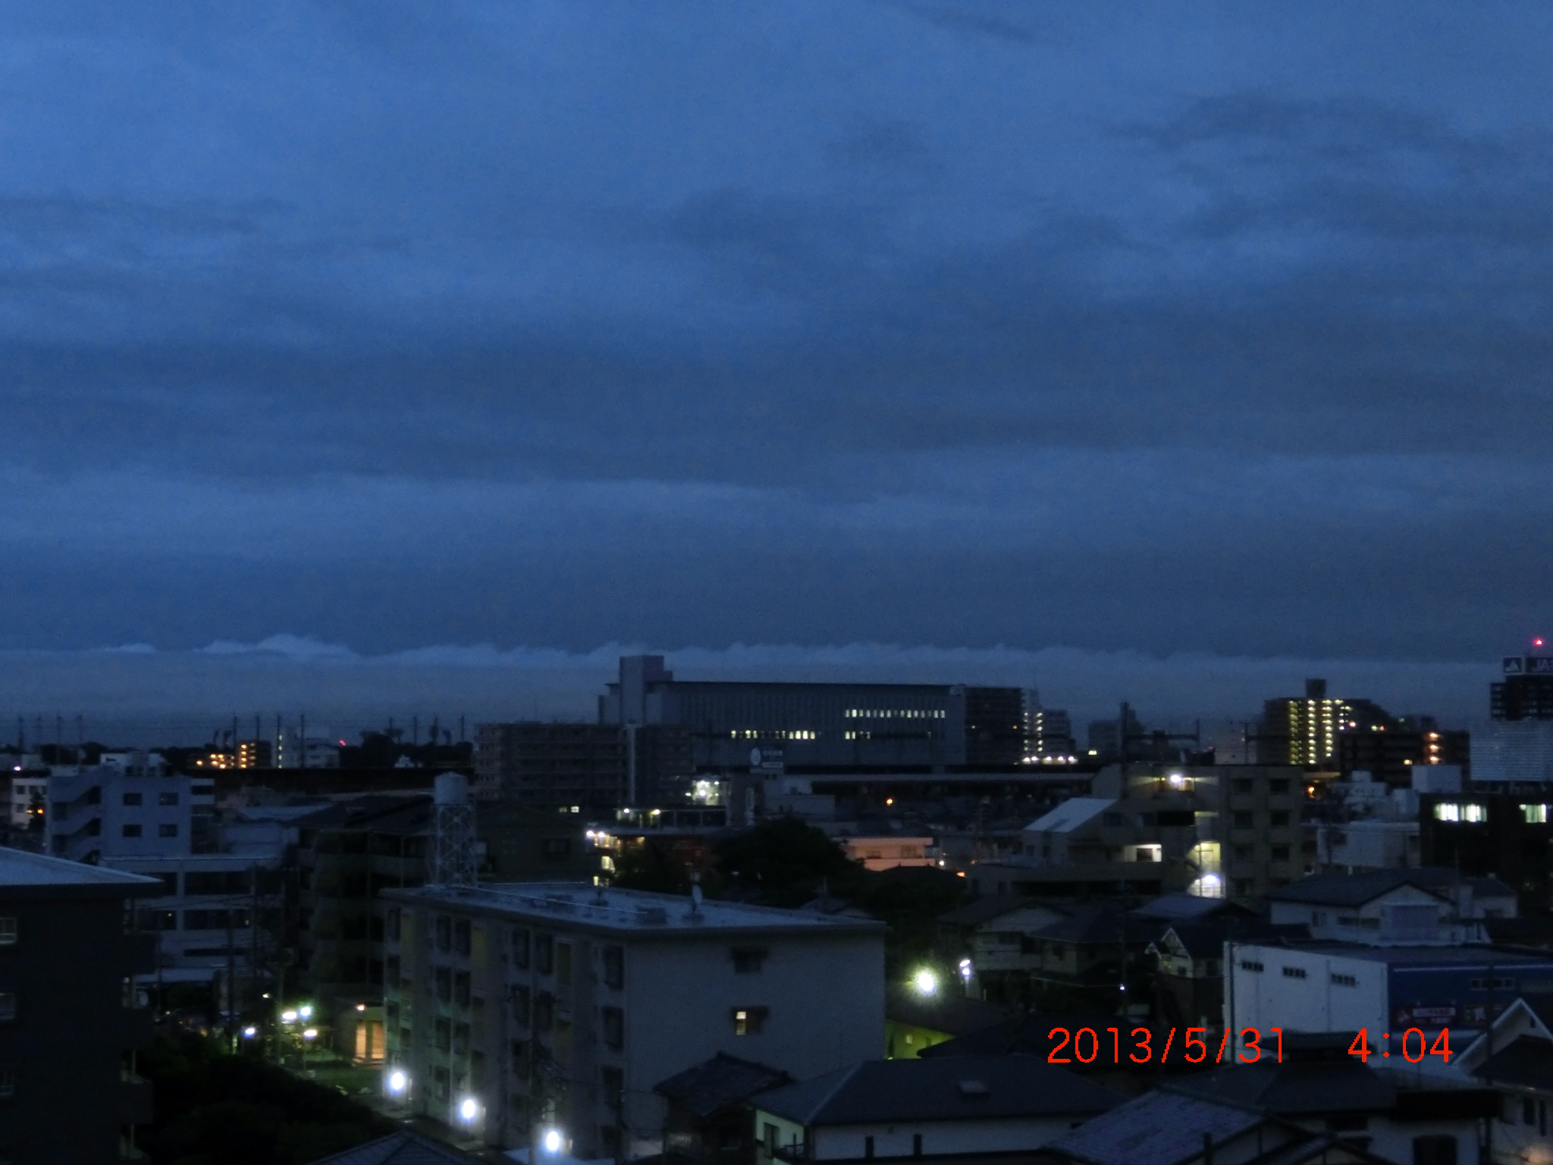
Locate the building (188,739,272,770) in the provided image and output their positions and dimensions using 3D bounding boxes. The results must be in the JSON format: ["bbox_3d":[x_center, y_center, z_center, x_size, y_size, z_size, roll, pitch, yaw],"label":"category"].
[{"bbox_3d":[-216.690,75.110,1130.850,33.000,23.700,14.000,2,-4,-25],"label":"building"}]

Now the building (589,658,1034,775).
[{"bbox_3d":[6.710,37.470,623.870,88.000,38.700,30.000,2,-4,-30],"label":"building"}]

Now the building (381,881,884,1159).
[{"bbox_3d":[-8.700,22.160,144.080,13.200,11.900,40.500,1,-4,-23],"label":"building"}]

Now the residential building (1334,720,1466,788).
[{"bbox_3d":[146.300,45.870,655.900,29.000,25.700,14.000,2,-4,-25],"label":"residential building"}]

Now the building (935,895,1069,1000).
[{"bbox_3d":[18.370,28.860,224.180,9.600,8.200,8.000,1,-4,-22],"label":"building"}]

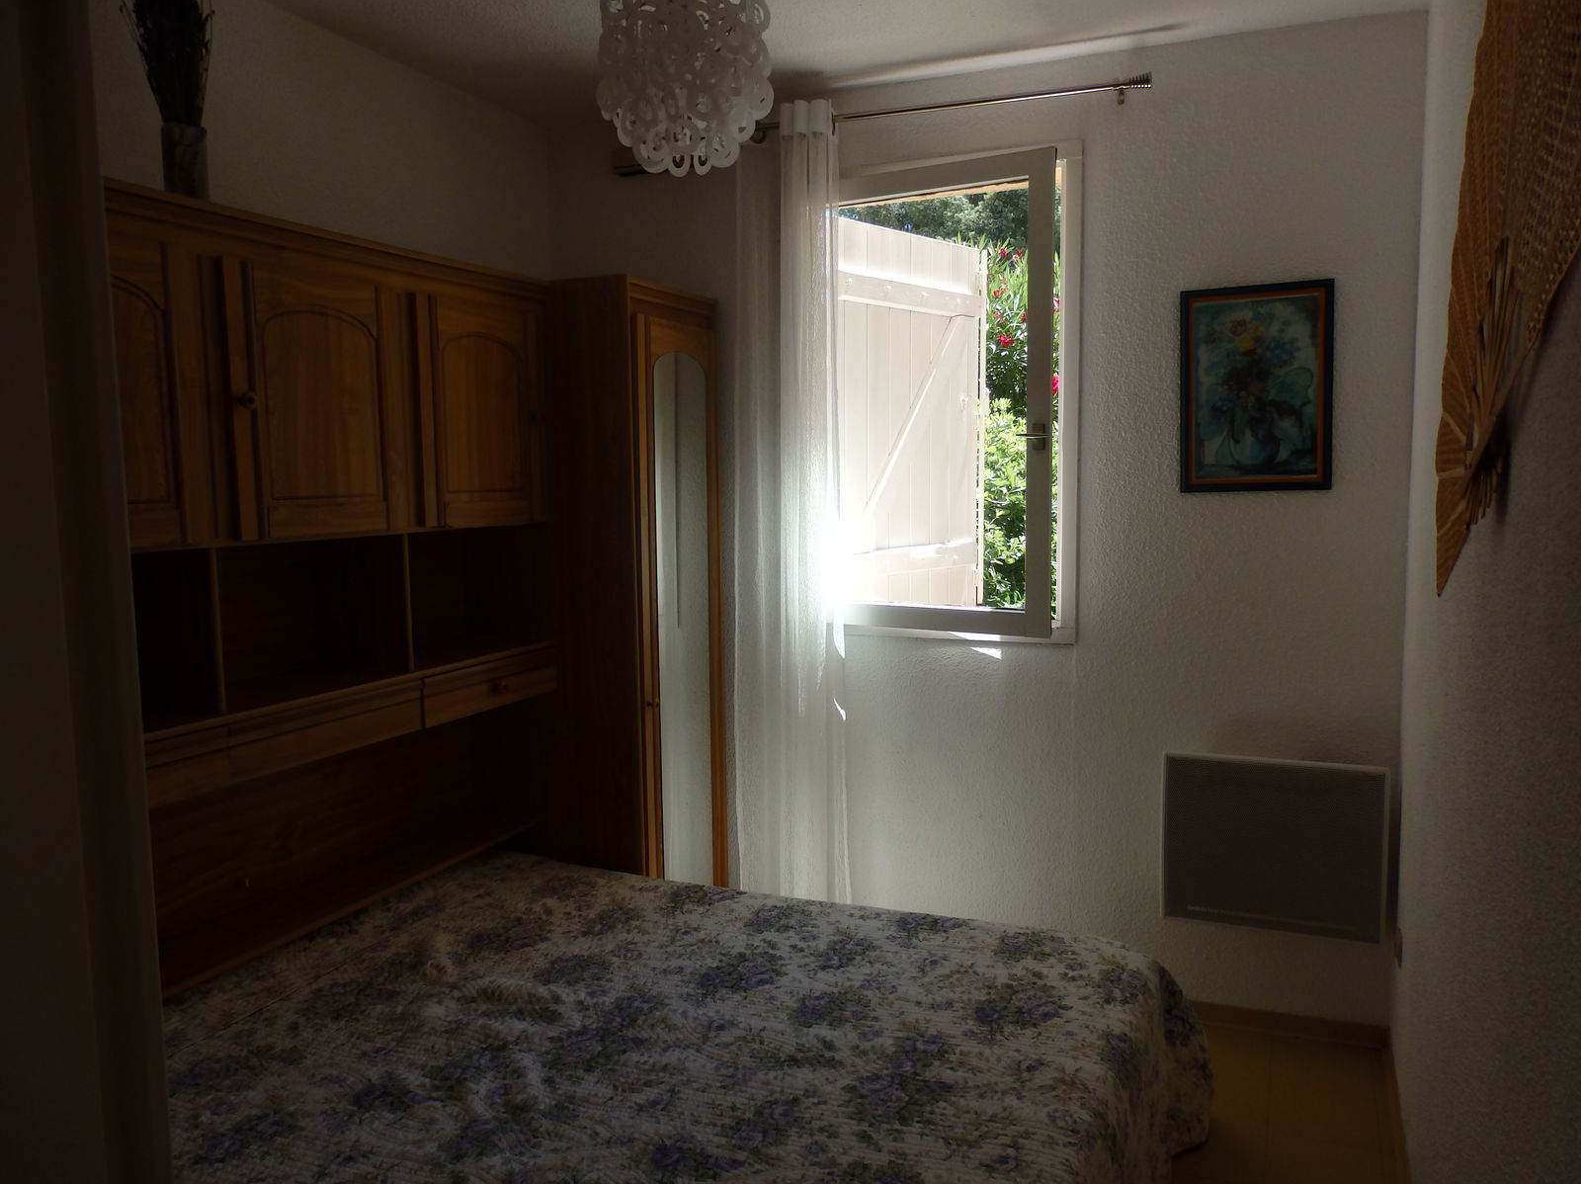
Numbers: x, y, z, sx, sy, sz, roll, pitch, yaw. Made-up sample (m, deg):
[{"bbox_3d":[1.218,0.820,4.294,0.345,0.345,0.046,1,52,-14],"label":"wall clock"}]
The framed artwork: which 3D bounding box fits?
[{"bbox_3d":[1.142,-0.496,2.804,0.344,0.497,0.025,1,6,22],"label":"framed artwork"}]

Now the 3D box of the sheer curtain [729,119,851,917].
[{"bbox_3d":[0.001,-0.120,3.218,0.346,2.417,0.110,1,6,22],"label":"sheer curtain"}]

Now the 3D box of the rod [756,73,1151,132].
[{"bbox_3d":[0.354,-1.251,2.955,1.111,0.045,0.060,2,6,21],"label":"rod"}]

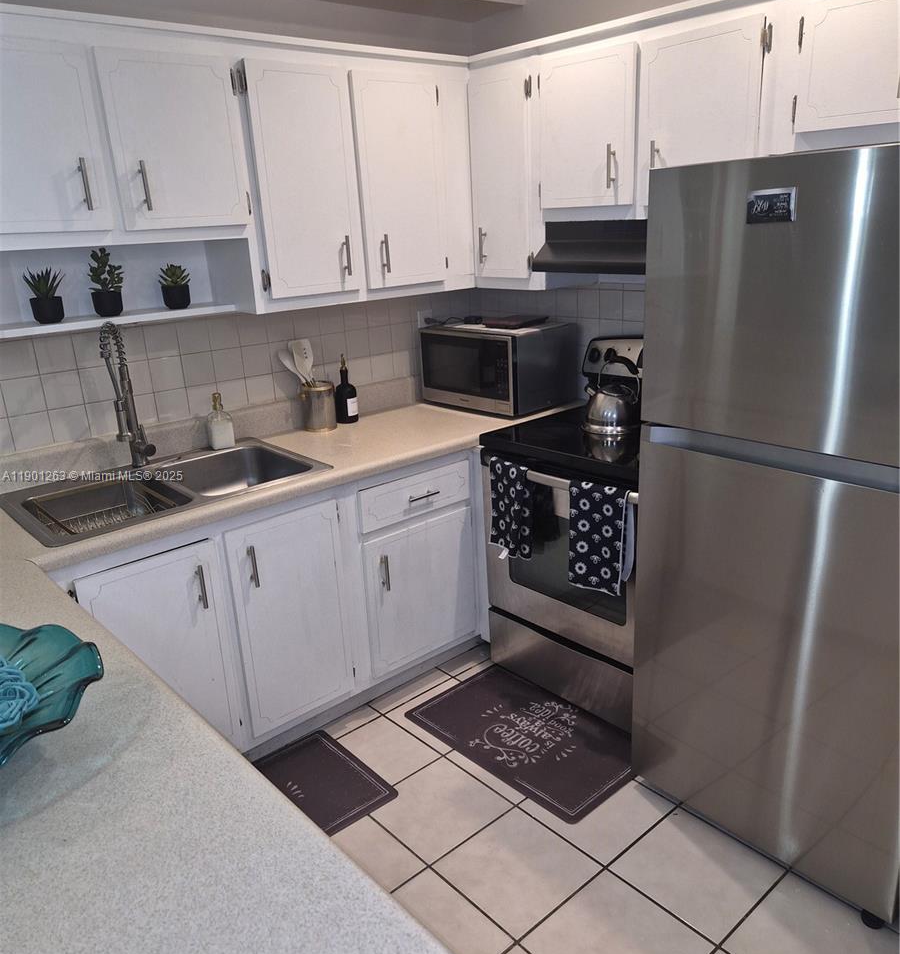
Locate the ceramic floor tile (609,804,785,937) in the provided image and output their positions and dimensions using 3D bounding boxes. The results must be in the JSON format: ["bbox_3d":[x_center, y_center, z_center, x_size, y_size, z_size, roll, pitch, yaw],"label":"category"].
[{"bbox_3d":[0.642,1.028,2.077,0.325,0.010,0.325,-17,22,-38],"label":"ceramic floor tile"}]

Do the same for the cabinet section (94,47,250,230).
[{"bbox_3d":[-0.851,-0.945,2.300,0.362,0.446,0.325,-17,22,-38],"label":"cabinet section"}]

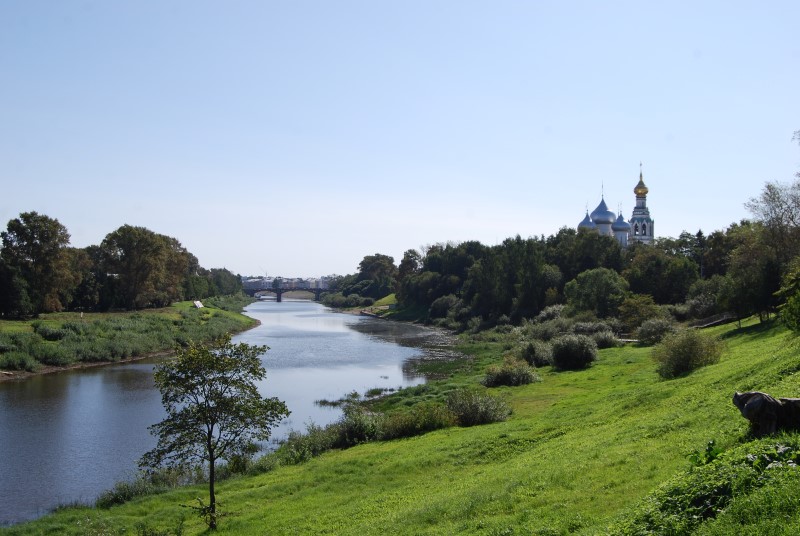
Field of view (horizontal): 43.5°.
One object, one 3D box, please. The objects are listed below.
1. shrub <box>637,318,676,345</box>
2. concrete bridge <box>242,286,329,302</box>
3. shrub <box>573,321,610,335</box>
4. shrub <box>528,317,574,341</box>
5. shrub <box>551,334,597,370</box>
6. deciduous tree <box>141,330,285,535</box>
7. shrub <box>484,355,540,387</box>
[{"bbox_3d":[34.320,8.496,134.000,5.350,4.010,5.000,0,-1,0],"label":"shrub"},{"bbox_3d":[-100.200,24.039,900.000,79.080,13.930,15.000,0,-1,-6],"label":"concrete bridge"},{"bbox_3d":[32.506,10.354,170.000,6.450,2.890,5.000,0,-1,0],"label":"shrub"},{"bbox_3d":[24.658,9.847,163.000,7.490,3.910,6.300,0,-1,0],"label":"shrub"},{"bbox_3d":[19.056,9.281,110.000,5.050,3.950,4.800,0,-1,0],"label":"shrub"},{"bbox_3d":[-7.224,6.367,39.000,5.760,7.550,5.500,0,-1,0],"label":"deciduous tree"},{"bbox_3d":[10.911,10.128,98.000,5.680,2.940,5.000,0,-1,0],"label":"shrub"}]

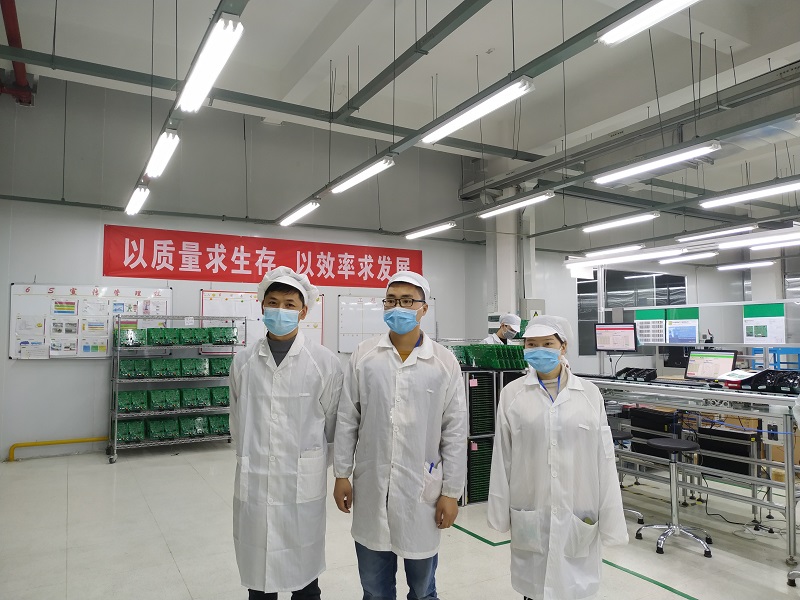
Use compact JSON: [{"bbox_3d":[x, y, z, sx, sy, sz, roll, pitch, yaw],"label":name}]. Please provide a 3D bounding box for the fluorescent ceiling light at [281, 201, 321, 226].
[{"bbox_3d":[-1.515,-1.296,8.331,0.170,0.100,1.480,2,-5,-31],"label":"fluorescent ceiling light"}]

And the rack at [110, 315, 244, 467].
[{"bbox_3d":[-3.054,1.168,7.739,1.660,1.850,0.600,2,-5,-31],"label":"rack"}]

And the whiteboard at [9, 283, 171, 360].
[{"bbox_3d":[-4.261,0.300,7.801,1.980,1.000,0.030,2,-5,-31],"label":"whiteboard"}]

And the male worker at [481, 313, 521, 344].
[{"bbox_3d":[1.065,1.006,5.598,0.500,1.720,0.360,2,-5,-37],"label":"male worker"}]

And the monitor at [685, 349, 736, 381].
[{"bbox_3d":[2.645,0.560,4.710,0.100,0.290,0.420,19,-13,-28],"label":"monitor"}]

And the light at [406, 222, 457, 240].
[{"bbox_3d":[0.527,-1.225,9.689,0.170,0.100,1.480,2,-5,-31],"label":"light"}]

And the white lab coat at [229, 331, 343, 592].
[{"bbox_3d":[-0.456,0.639,2.250,0.470,1.030,0.310,-1,-4,2],"label":"white lab coat"}]

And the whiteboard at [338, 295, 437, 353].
[{"bbox_3d":[-0.172,0.447,10.244,2.030,1.000,0.030,2,-5,-31],"label":"whiteboard"}]

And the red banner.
[{"bbox_3d":[-1.883,-0.644,9.321,5.440,0.750,0.020,2,-5,-31],"label":"red banner"}]

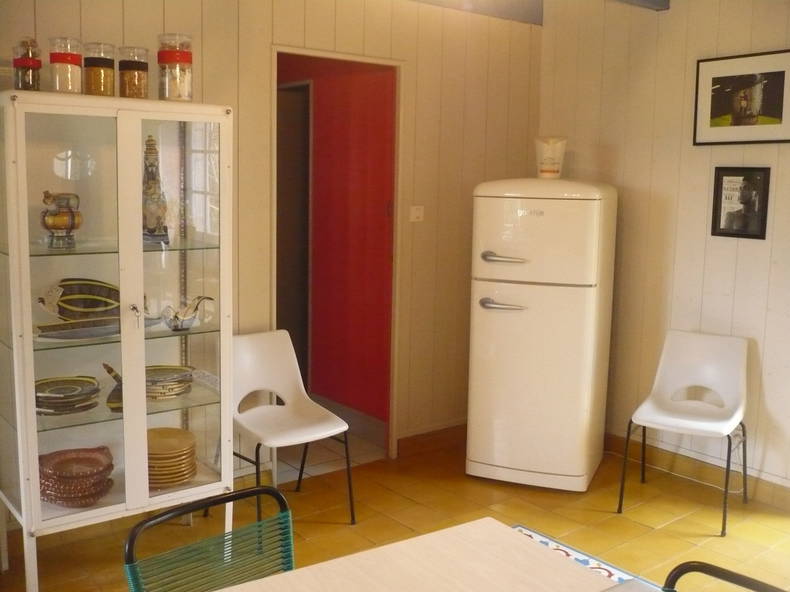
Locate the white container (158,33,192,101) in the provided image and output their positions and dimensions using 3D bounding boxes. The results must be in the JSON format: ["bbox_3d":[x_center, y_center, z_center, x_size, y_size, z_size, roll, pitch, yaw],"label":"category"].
[{"bbox_3d":[-0.767,-0.788,2.789,0.118,0.248,0.118,1,8,0],"label":"white container"}]

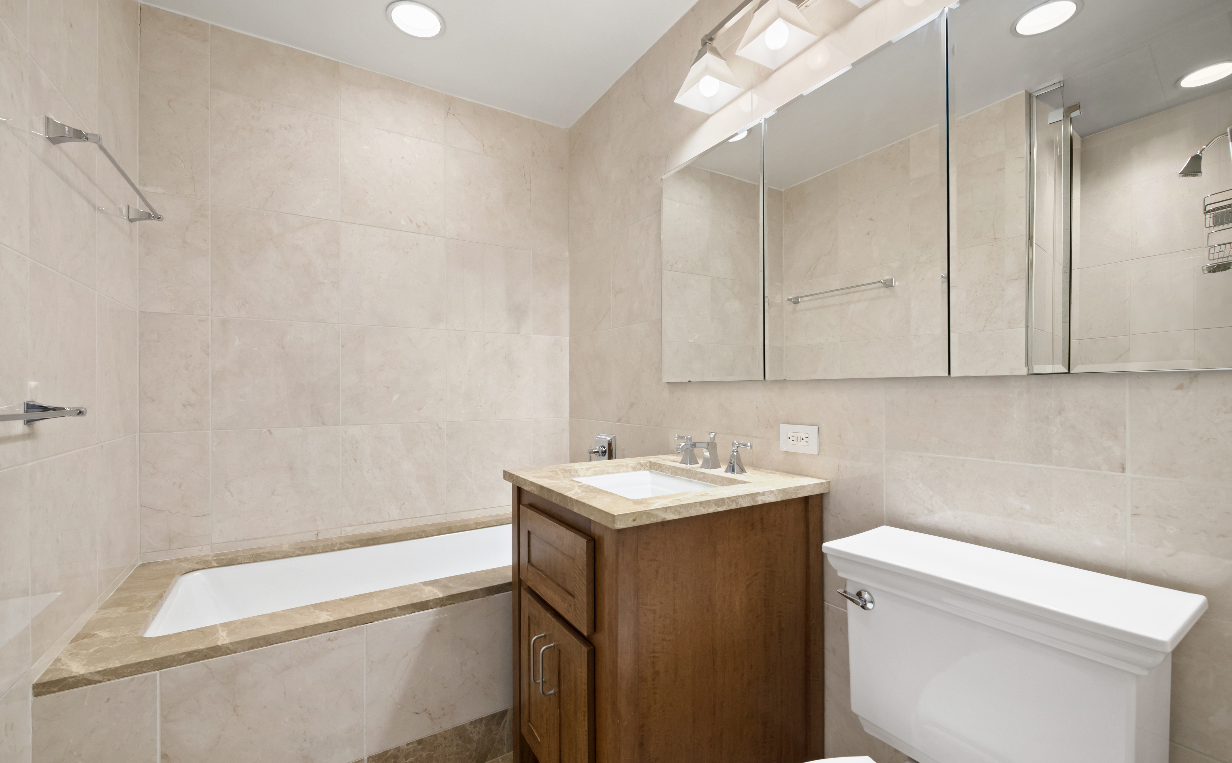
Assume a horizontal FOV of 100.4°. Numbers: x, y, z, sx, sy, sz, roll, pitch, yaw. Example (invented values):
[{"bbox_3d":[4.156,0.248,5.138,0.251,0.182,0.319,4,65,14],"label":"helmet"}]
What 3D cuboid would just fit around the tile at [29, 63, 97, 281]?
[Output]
[{"bbox_3d":[-1.277,-0.442,1.190,0.012,0.405,0.405,0,-1,-32],"label":"tile"}]

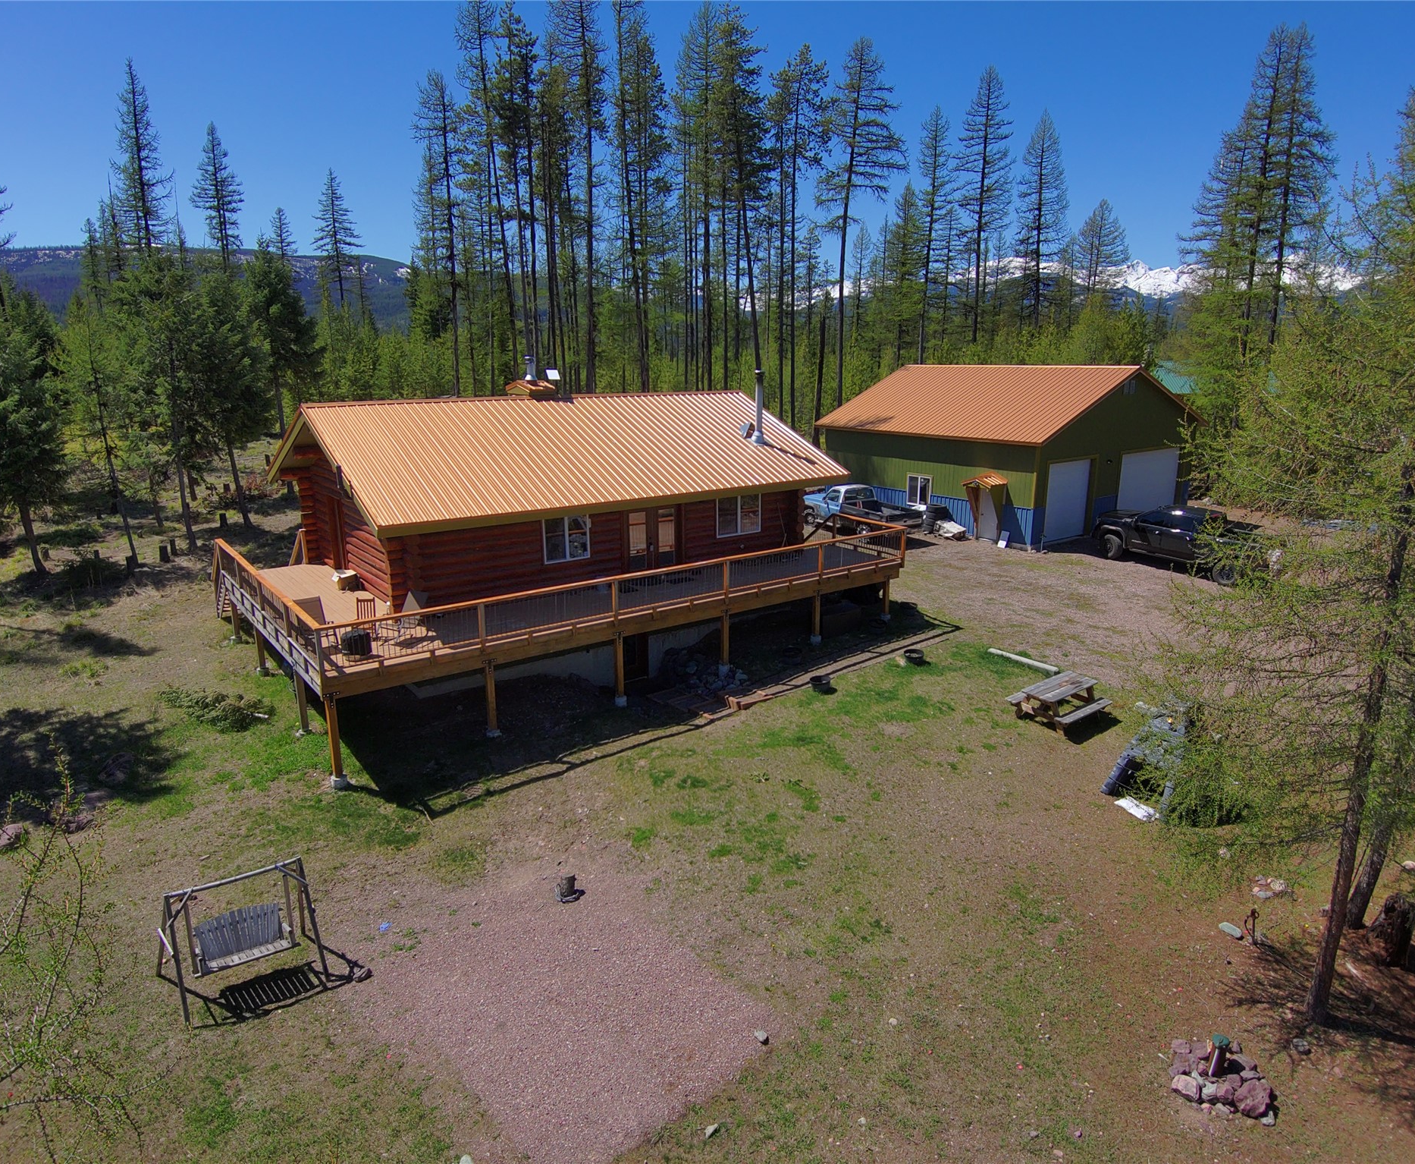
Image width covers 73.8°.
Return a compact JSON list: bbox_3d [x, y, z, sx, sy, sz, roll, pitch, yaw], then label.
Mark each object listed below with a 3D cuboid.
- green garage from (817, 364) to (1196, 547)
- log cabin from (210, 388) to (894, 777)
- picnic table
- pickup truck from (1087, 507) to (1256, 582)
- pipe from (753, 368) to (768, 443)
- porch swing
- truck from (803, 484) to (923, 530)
[{"bbox_3d":[13.556,-6.462,42.564,12.808,6.516,11.735,-11,18,-37],"label":"green garage"},{"bbox_3d":[-4.185,-1.706,25.780,15.500,6.900,11.750,-10,17,-35],"label":"log cabin"},{"bbox_3d":[7.699,2.648,20.566,1.830,0.760,1.480,-11,18,-37],"label":"picnic table"},{"bbox_3d":[15.656,-1.396,30.899,2.030,1.940,5.900,-11,19,-37],"label":"pickup truck"},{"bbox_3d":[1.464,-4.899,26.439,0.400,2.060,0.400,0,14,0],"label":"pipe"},{"bbox_3d":[-6.377,4.688,12.829,1.820,1.580,1.370,-11,18,-37],"label":"porch swing"},{"bbox_3d":[5.885,-2.808,36.771,1.960,1.850,5.400,-8,16,-30],"label":"truck"}]

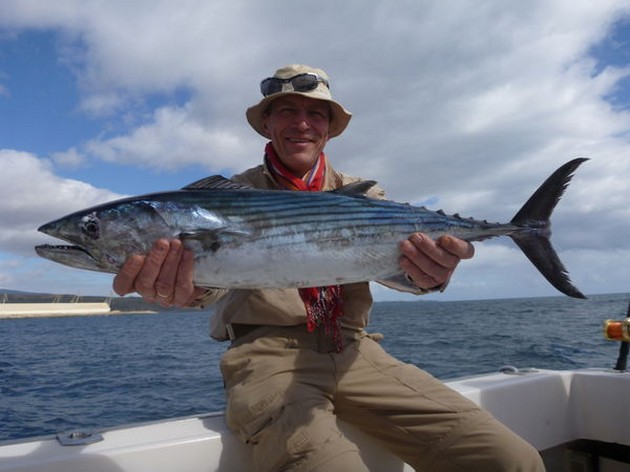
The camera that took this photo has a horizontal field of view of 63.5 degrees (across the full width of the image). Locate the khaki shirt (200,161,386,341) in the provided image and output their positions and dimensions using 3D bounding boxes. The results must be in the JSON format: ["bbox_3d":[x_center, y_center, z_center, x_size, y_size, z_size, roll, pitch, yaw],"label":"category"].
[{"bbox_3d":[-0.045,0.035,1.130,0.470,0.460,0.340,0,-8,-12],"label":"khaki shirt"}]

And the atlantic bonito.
[{"bbox_3d":[0.014,-0.009,0.670,0.720,0.185,0.095,0,-3,-6],"label":"atlantic bonito"}]

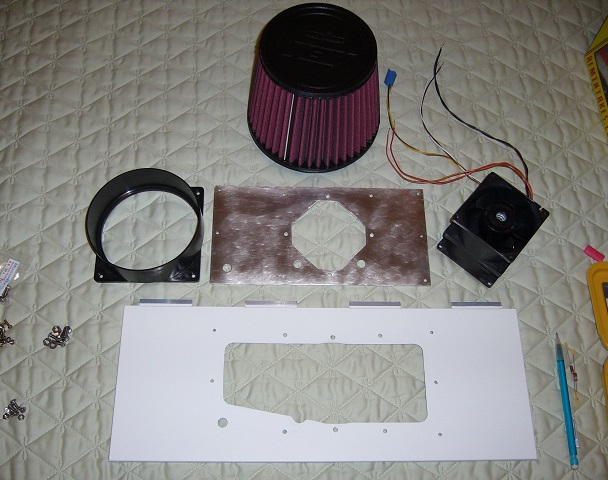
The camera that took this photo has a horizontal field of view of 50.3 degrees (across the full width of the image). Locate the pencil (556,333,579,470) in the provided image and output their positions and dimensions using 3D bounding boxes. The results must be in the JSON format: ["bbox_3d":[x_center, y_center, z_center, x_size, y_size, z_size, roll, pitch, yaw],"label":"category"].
[{"bbox_3d":[0.285,0.172,0.704,0.009,0.009,0.146,2,67,-2],"label":"pencil"}]

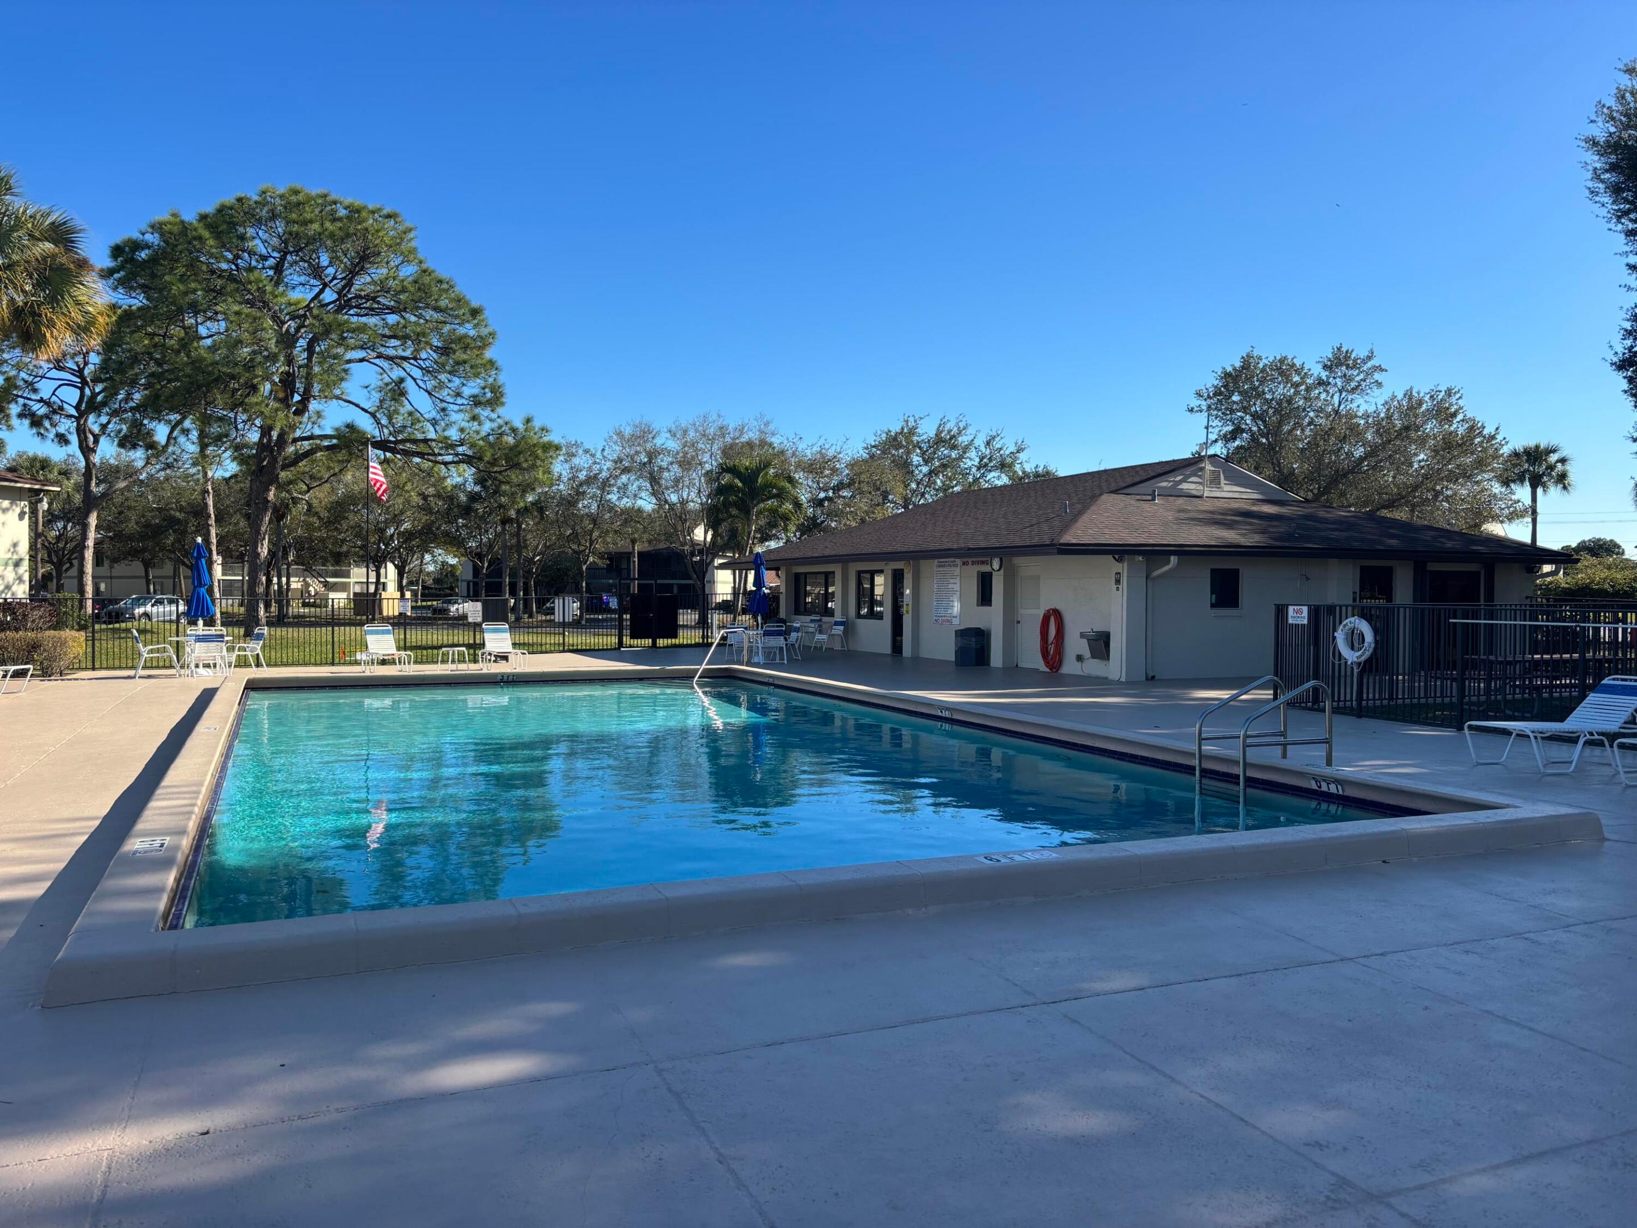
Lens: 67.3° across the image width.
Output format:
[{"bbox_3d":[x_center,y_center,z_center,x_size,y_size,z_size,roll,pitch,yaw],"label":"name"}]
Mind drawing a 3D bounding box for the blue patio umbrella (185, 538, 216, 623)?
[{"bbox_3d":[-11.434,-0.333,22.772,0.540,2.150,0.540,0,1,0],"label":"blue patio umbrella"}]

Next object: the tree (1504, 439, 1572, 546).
[{"bbox_3d":[35.054,-3.995,60.089,3.400,8.800,3.400,0,1,0],"label":"tree"}]

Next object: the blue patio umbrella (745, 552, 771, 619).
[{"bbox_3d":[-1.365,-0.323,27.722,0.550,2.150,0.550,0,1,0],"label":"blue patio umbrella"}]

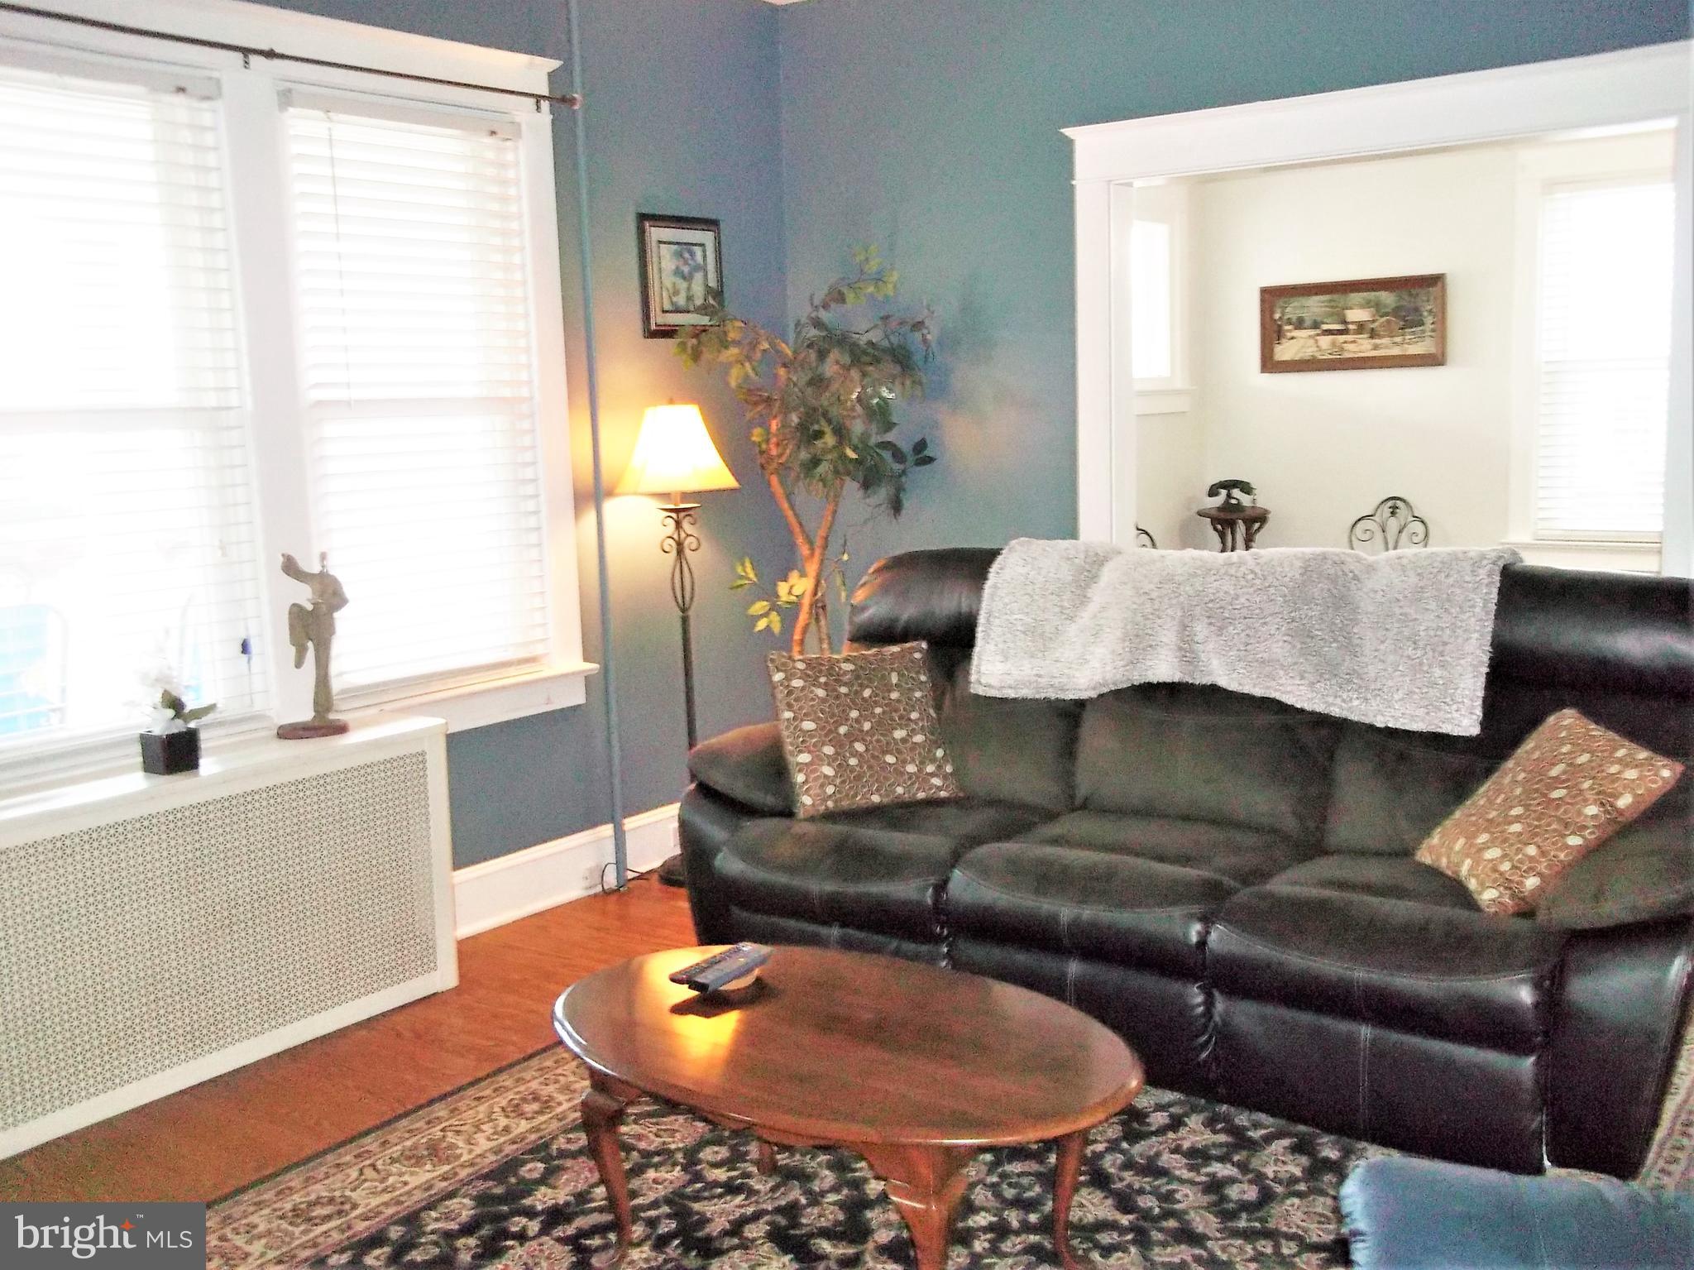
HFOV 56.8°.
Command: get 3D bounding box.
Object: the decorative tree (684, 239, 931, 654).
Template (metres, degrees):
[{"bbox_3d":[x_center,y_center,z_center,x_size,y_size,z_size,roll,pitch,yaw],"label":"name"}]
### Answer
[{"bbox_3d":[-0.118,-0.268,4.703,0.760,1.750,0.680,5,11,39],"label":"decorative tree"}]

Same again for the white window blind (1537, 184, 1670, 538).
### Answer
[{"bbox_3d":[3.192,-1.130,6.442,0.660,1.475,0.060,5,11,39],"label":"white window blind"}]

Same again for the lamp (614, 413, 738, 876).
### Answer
[{"bbox_3d":[-0.477,0.041,4.730,0.360,1.450,0.360,-2,9,0],"label":"lamp"}]

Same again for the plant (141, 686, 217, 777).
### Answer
[{"bbox_3d":[-1.492,0.198,3.478,0.105,0.180,0.145,5,11,39],"label":"plant"}]

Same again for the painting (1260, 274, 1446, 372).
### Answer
[{"bbox_3d":[2.299,-1.413,7.154,0.868,0.395,0.040,5,11,39],"label":"painting"}]

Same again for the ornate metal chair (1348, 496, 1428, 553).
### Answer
[{"bbox_3d":[2.192,-0.077,6.569,0.420,0.980,0.480,5,11,39],"label":"ornate metal chair"}]

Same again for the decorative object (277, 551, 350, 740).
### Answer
[{"bbox_3d":[-1.300,0.021,3.787,0.160,0.434,0.110,-4,9,-14],"label":"decorative object"}]

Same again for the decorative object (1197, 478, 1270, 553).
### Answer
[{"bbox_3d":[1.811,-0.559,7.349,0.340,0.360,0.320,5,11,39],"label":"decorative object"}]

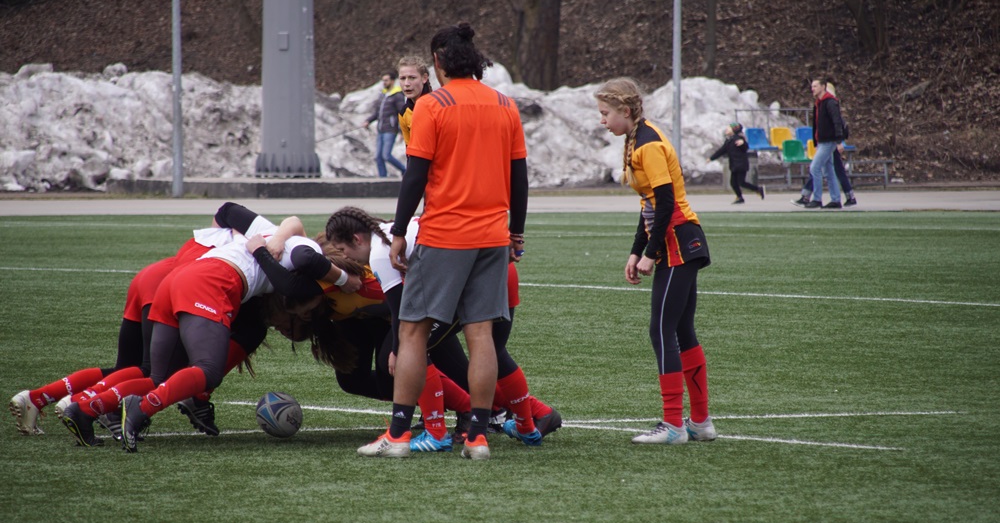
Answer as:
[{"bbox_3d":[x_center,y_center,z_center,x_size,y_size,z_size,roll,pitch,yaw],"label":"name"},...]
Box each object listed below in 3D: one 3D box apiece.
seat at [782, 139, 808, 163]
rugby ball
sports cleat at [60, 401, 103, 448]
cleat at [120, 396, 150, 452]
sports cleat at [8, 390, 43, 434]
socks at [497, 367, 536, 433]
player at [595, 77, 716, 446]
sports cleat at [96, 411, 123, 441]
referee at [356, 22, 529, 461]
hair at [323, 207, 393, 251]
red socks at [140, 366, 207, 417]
[{"bbox_3d":[4.688,-1.730,118.000,0.430,0.370,0.420,-1,1,-33],"label":"seat"},{"bbox_3d":[-0.939,0.657,32.000,0.190,0.190,0.280,-37,-22,0],"label":"rugby ball"},{"bbox_3d":[-1.732,0.680,31.300,0.108,0.250,0.092,-44,18,-6],"label":"sports cleat"},{"bbox_3d":[-1.521,0.676,31.300,0.115,0.255,0.095,-12,28,-9],"label":"cleat"},{"bbox_3d":[-2.081,0.662,32.900,0.115,0.235,0.095,-41,22,-21],"label":"sports cleat"},{"bbox_3d":[0.071,0.578,31.500,0.115,0.290,0.125,3,-29,-41],"label":"socks"},{"bbox_3d":[0.669,-0.005,32.200,0.500,1.570,0.470,0,1,2],"label":"player"},{"bbox_3d":[-1.622,0.704,31.800,0.250,0.105,0.092,37,-6,-15],"label":"sports cleat"},{"bbox_3d":[-0.239,-0.088,31.000,0.600,1.790,0.430,0,1,-18],"label":"referee"},{"bbox_3d":[-0.600,-0.140,31.800,0.270,0.180,0.200,0,1,-9],"label":"hair"},{"bbox_3d":[-1.345,0.536,30.900,0.300,0.118,0.110,-29,12,-21],"label":"red socks"}]

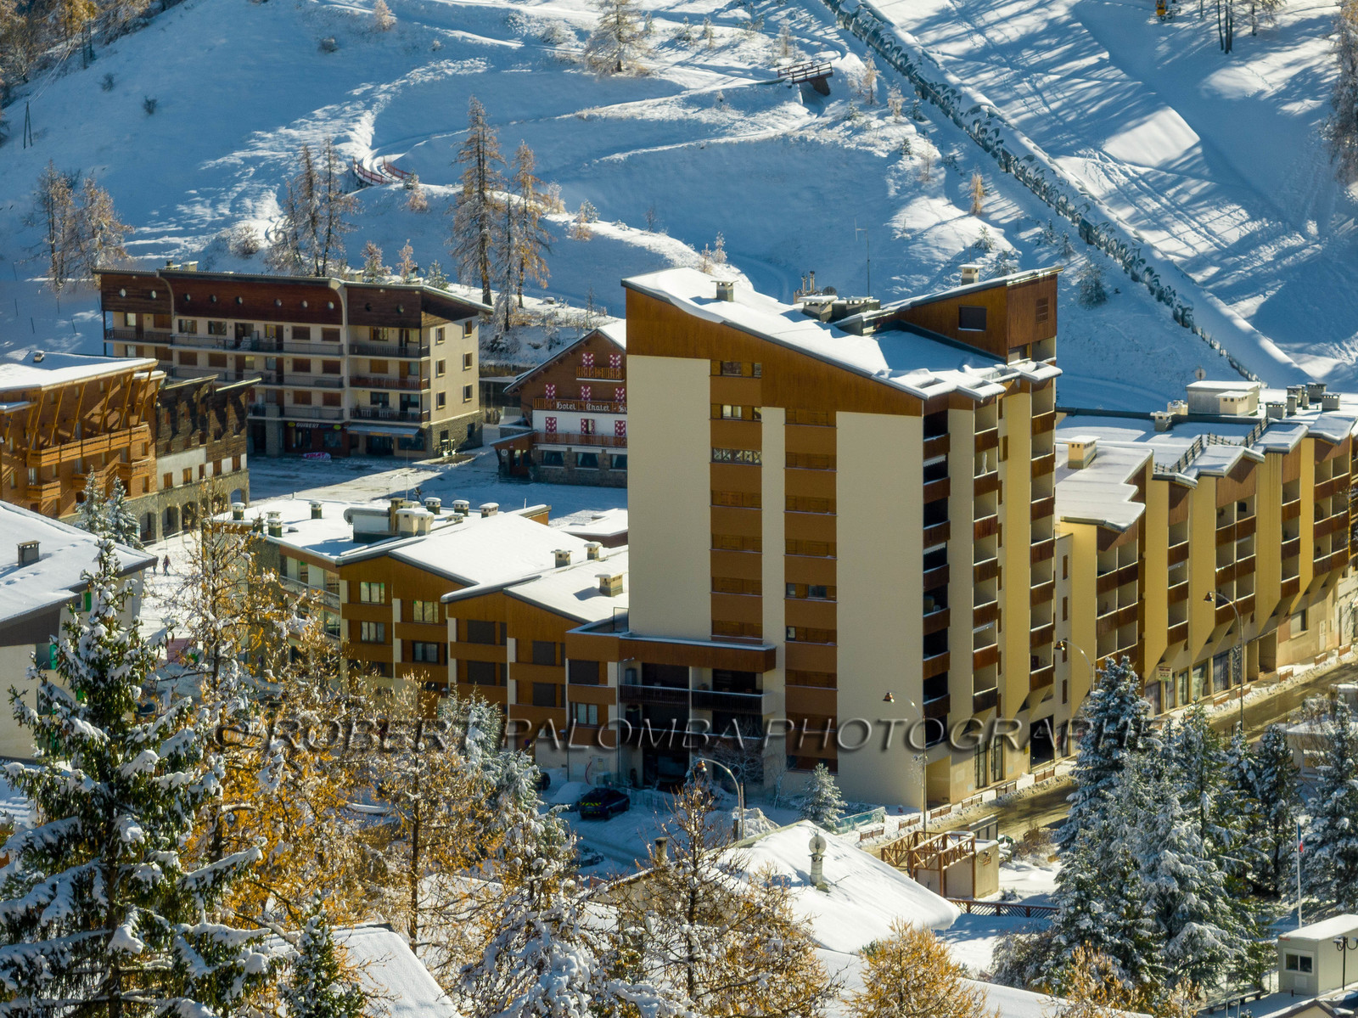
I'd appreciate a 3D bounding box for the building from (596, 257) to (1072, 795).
[{"bbox_3d":[8.377,1.410,395.446,25.400,31.800,18.000,4,9,27],"label":"building"}]

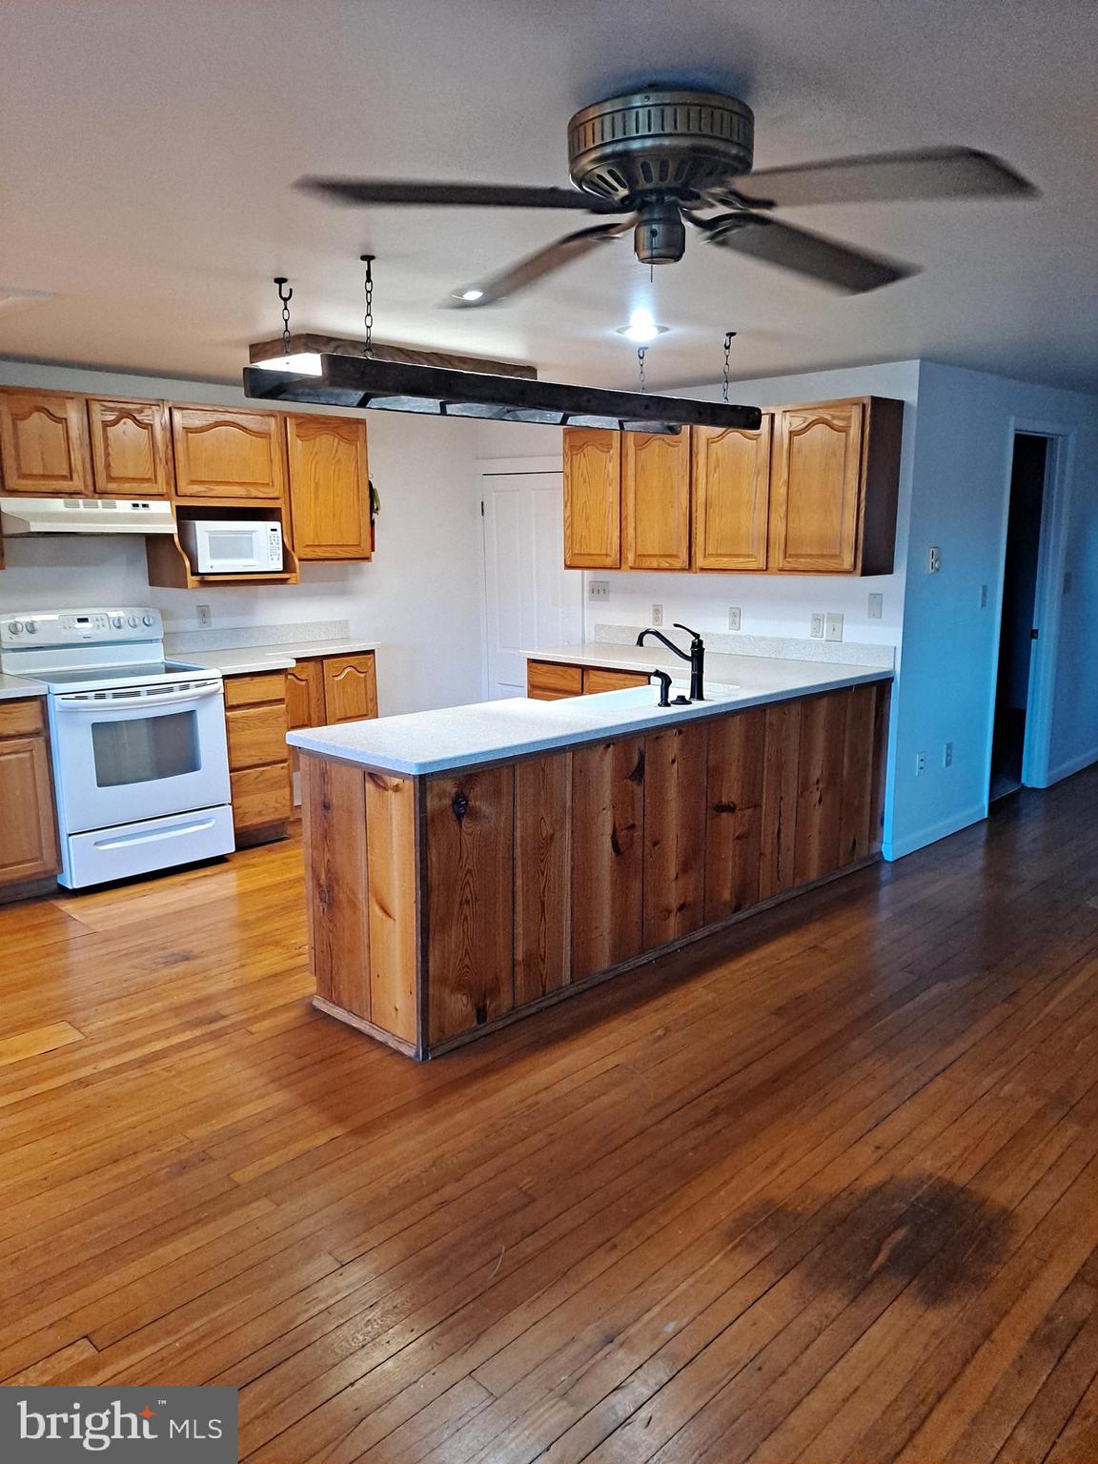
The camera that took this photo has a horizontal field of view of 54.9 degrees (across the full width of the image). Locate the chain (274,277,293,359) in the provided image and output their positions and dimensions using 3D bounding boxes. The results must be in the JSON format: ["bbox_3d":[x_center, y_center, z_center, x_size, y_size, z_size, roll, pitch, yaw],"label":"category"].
[{"bbox_3d":[-0.785,-1.236,3.169,0.045,0.223,0.050,10,15,43],"label":"chain"}]

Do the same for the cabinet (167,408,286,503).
[{"bbox_3d":[-1.658,-1.360,5.243,0.335,0.465,0.609,10,15,43],"label":"cabinet"}]

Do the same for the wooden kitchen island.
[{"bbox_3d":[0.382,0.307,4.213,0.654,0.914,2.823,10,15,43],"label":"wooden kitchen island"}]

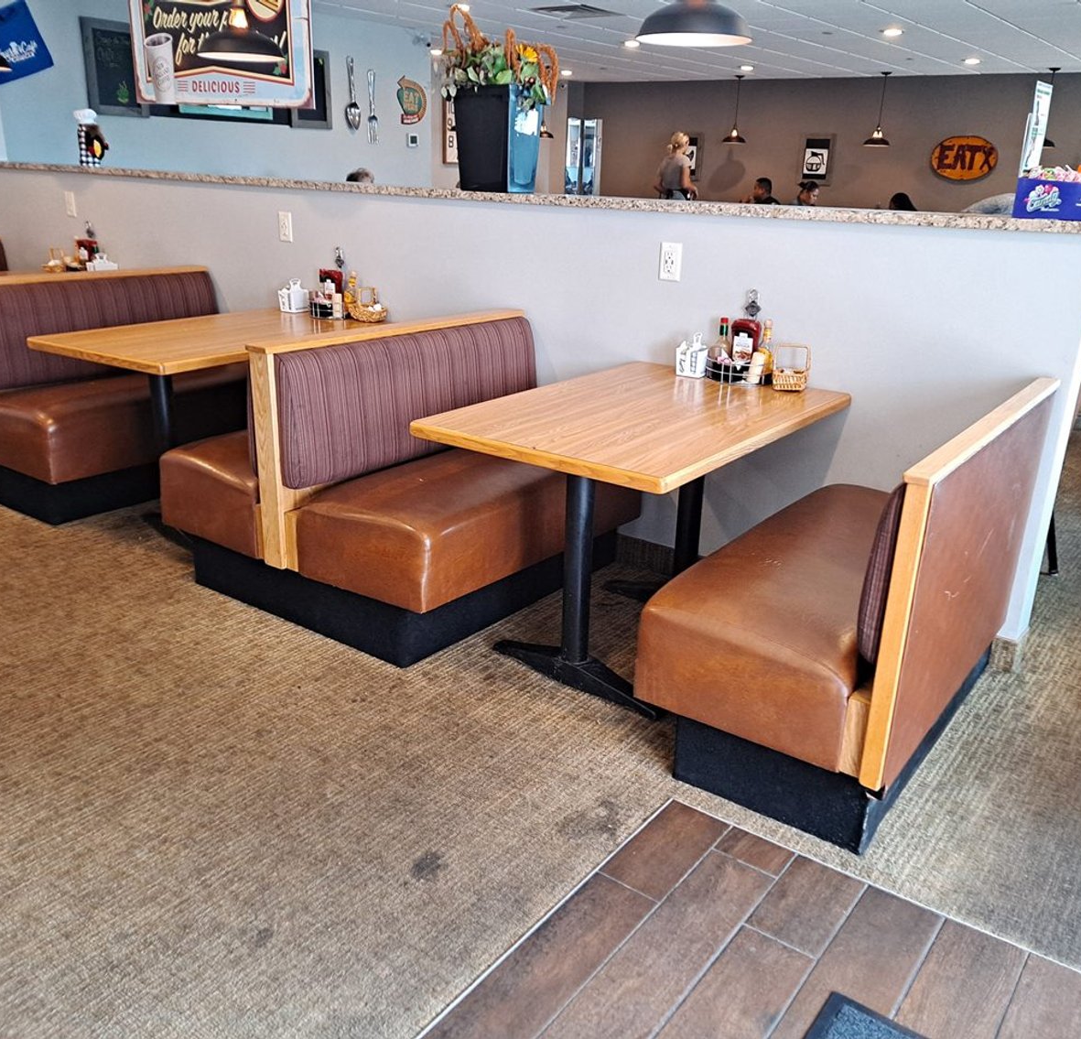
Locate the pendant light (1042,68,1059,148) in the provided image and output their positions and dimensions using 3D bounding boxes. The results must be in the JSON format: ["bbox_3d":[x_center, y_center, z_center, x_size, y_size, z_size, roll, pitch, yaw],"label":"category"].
[{"bbox_3d":[5.211,-4.205,10.233,0.302,0.743,0.302,16,24,34],"label":"pendant light"}]

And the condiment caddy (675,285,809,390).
[{"bbox_3d":[0.657,-0.587,3.215,0.420,0.293,0.150,15,23,33],"label":"condiment caddy"}]

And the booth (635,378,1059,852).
[{"bbox_3d":[0.828,0.129,2.610,0.587,0.895,1.241,15,23,33],"label":"booth"}]

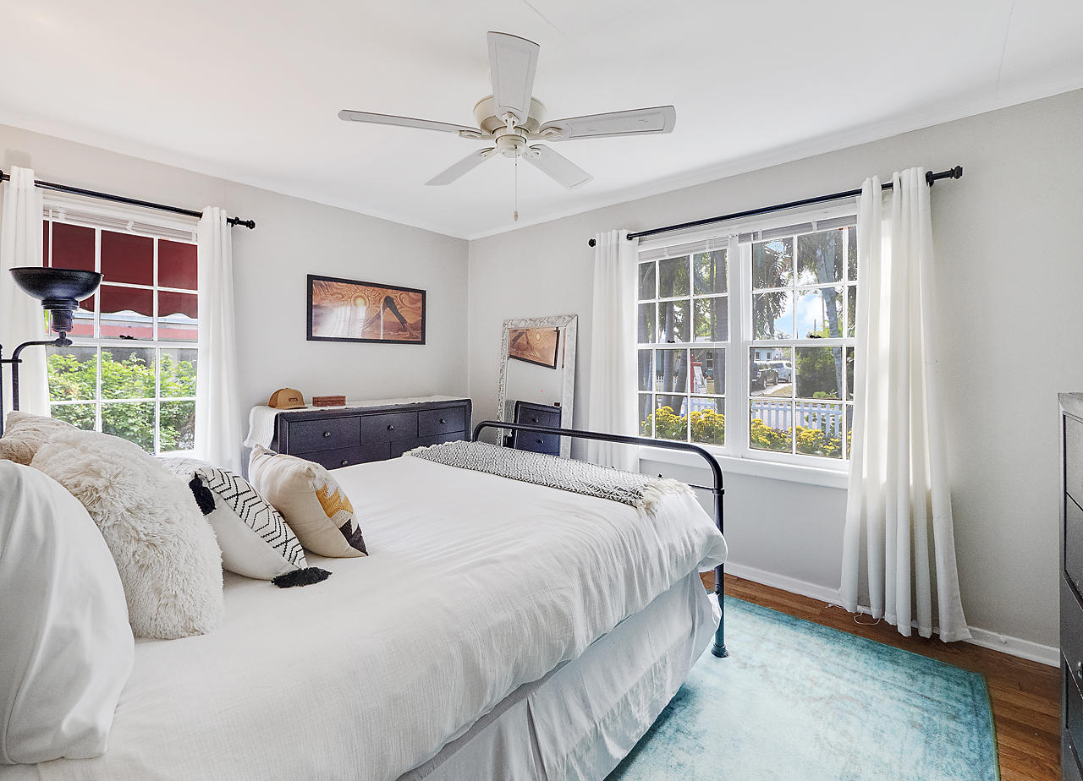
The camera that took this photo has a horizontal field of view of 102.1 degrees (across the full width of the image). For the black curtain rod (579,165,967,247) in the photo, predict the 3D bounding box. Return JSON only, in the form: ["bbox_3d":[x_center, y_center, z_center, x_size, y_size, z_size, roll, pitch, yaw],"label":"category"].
[{"bbox_3d":[1.123,-1.024,2.591,1.978,0.064,0.090,2,3,38],"label":"black curtain rod"}]

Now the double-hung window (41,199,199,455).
[{"bbox_3d":[-2.284,-0.283,2.423,0.100,1.389,0.750,2,3,44],"label":"double-hung window"}]

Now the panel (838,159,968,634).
[{"bbox_3d":[1.721,0.058,2.102,0.426,2.154,0.130,2,3,38],"label":"panel"}]

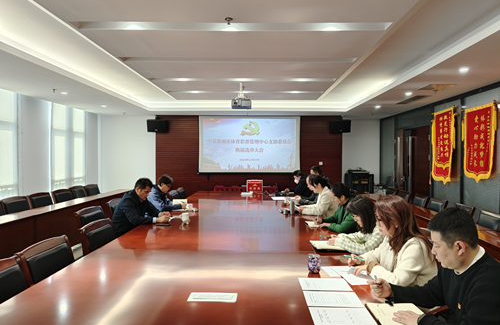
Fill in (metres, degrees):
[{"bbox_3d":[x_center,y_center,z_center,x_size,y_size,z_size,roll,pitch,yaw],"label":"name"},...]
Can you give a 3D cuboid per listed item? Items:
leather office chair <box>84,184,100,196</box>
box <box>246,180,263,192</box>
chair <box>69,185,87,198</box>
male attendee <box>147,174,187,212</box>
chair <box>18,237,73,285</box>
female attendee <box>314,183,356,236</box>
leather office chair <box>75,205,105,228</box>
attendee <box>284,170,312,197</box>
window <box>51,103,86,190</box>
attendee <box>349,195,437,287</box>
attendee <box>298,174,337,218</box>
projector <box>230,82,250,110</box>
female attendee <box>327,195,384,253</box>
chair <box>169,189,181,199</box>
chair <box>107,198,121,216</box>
[{"bbox_3d":[-3.239,0.941,7.342,0.580,0.900,0.550,0,1,1],"label":"leather office chair"},{"bbox_3d":[0.117,0.533,7.450,0.350,0.270,0.240,0,1,1],"label":"box"},{"bbox_3d":[-3.104,0.963,6.420,0.580,0.960,0.500,0,1,1],"label":"chair"},{"bbox_3d":[-1.281,0.807,4.994,0.710,1.260,0.500,0,1,1],"label":"male attendee"},{"bbox_3d":[-1.279,1.030,2.447,0.580,0.900,0.550,0,1,1],"label":"chair"},{"bbox_3d":[1.006,0.845,3.523,0.690,1.250,0.480,0,1,1],"label":"female attendee"},{"bbox_3d":[-1.538,1.004,3.740,0.580,0.960,0.500,0,1,1],"label":"leather office chair"},{"bbox_3d":[1.142,0.803,6.750,0.750,1.270,0.500,0,1,-2],"label":"attendee"},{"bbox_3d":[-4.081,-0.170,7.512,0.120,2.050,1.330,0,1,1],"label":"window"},{"bbox_3d":[0.955,0.863,2.154,0.690,1.260,0.480,0,1,1],"label":"attendee"},{"bbox_3d":[0.998,0.824,4.473,0.690,1.260,0.480,0,1,1],"label":"attendee"},{"bbox_3d":[-0.141,-1.059,5.308,0.320,0.420,0.280,0,1,1],"label":"projector"},{"bbox_3d":[1.069,0.896,2.950,0.780,1.200,0.520,0,1,1],"label":"female attendee"},{"bbox_3d":[-1.045,0.974,5.720,0.580,0.960,0.500,0,1,1],"label":"chair"},{"bbox_3d":[-1.546,0.993,4.480,0.580,0.960,0.500,0,1,1],"label":"chair"}]

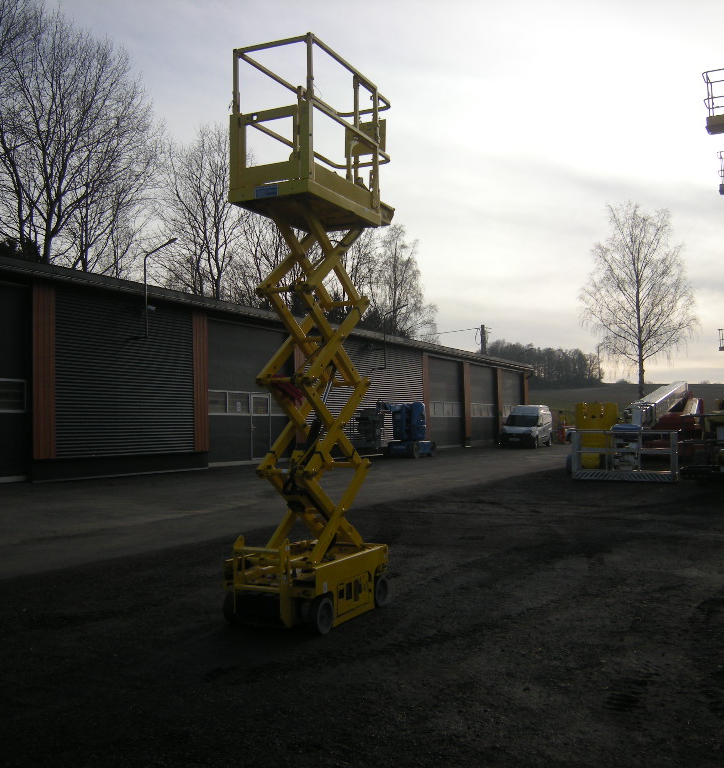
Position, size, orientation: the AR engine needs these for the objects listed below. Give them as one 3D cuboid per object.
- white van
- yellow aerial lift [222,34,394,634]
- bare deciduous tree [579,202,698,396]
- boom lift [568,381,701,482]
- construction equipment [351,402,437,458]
[{"bbox_3d":[9.622,2.449,48.130,2.020,2.470,5.150,-3,-4,23],"label":"white van"},{"bbox_3d":[-0.390,-0.382,7.217,0.780,4.690,1.800,-3,-4,26],"label":"yellow aerial lift"},{"bbox_3d":[20.697,-6.026,62.000,8.900,15.200,8.900,-1,-3,0],"label":"bare deciduous tree"},{"bbox_3d":[7.994,1.153,22.361,2.350,2.750,8.400,-3,-4,29],"label":"boom lift"},{"bbox_3d":[1.102,1.585,28.741,1.500,2.000,5.200,-3,-4,27],"label":"construction equipment"}]

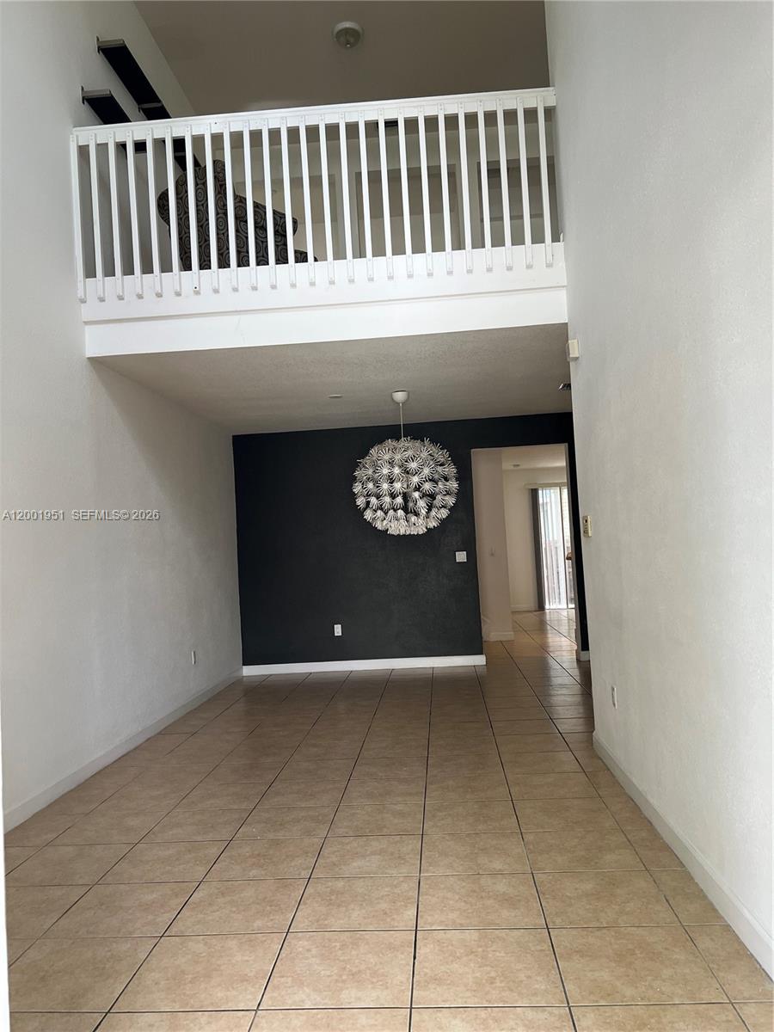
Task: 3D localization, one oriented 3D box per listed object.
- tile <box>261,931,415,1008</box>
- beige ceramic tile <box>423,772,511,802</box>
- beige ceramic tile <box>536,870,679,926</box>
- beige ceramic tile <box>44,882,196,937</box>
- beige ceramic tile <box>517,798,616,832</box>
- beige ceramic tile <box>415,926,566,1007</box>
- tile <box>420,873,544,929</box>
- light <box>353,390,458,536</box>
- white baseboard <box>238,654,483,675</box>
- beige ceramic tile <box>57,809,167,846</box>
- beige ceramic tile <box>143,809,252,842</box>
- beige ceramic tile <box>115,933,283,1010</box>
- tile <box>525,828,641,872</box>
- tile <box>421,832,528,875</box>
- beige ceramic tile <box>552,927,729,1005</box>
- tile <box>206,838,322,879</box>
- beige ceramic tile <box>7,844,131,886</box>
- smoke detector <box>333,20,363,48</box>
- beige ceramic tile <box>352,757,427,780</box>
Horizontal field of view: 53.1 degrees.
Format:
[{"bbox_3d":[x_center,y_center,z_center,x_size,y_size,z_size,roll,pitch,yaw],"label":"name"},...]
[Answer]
[{"bbox_3d":[-0.128,1.348,2.306,0.415,0.010,0.415,-3,-3,4],"label":"tile"},{"bbox_3d":[0.442,1.501,4.259,0.450,0.010,0.450,-3,-3,4],"label":"beige ceramic tile"},{"bbox_3d":[0.789,1.407,2.852,0.445,0.010,0.445,-3,-3,4],"label":"beige ceramic tile"},{"bbox_3d":[-0.935,1.412,2.781,0.415,0.010,0.415,-3,-3,4],"label":"beige ceramic tile"},{"bbox_3d":[0.797,1.353,3.505,0.415,0.010,0.415,-3,-3,4],"label":"beige ceramic tile"},{"bbox_3d":[0.310,1.414,2.435,0.445,0.010,0.445,-3,-3,4],"label":"beige ceramic tile"},{"bbox_3d":[0.342,1.433,2.883,0.445,0.010,0.445,-3,-3,4],"label":"tile"},{"bbox_3d":[0.164,-0.481,7.010,0.933,1.291,0.933,-3,-3,4],"label":"light"},{"bbox_3d":[-0.242,1.558,8.088,2.541,0.104,0.015,-3,-3,3],"label":"white baseboard"},{"bbox_3d":[-1.295,1.471,3.647,0.415,0.010,0.415,-3,-3,4],"label":"beige ceramic tile"},{"bbox_3d":[-0.944,1.561,3.902,0.450,0.010,0.450,-3,-3,4],"label":"beige ceramic tile"},{"bbox_3d":[-0.590,1.478,2.516,0.450,0.010,0.450,-3,-3,4],"label":"beige ceramic tile"},{"bbox_3d":[0.829,1.437,3.325,0.450,0.010,0.450,-3,-3,4],"label":"tile"},{"bbox_3d":[0.349,1.359,3.115,0.415,0.010,0.415,-3,-3,4],"label":"tile"},{"bbox_3d":[0.757,1.388,2.405,0.445,0.010,0.445,-3,-3,4],"label":"beige ceramic tile"},{"bbox_3d":[-0.522,1.503,3.391,0.445,0.010,0.445,-3,-3,4],"label":"tile"},{"bbox_3d":[-1.324,1.453,3.228,0.415,0.010,0.415,-3,-3,4],"label":"beige ceramic tile"},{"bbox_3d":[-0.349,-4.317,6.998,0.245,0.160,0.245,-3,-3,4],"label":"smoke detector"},{"bbox_3d":[0.019,1.435,4.399,0.415,0.010,0.415,-3,-3,4],"label":"beige ceramic tile"}]

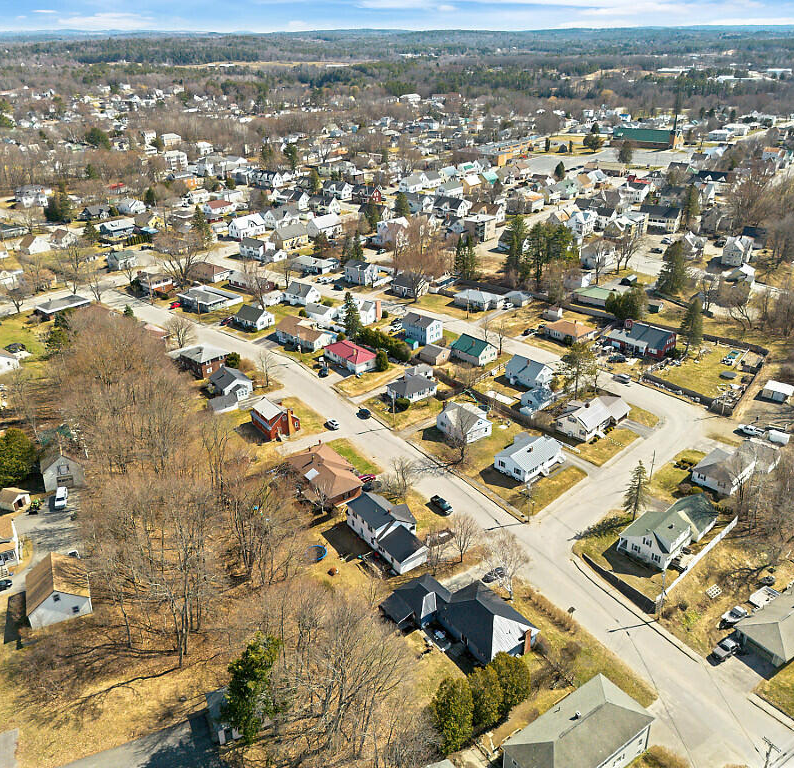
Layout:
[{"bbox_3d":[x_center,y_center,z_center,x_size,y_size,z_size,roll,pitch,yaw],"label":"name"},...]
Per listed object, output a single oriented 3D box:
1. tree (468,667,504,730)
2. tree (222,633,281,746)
[{"bbox_3d":[12.360,43.380,98.140,4.700,10.910,4.700,0,26,0],"label":"tree"},{"bbox_3d":[-19.320,40.980,94.940,6.400,17.500,6.400,0,26,0],"label":"tree"}]

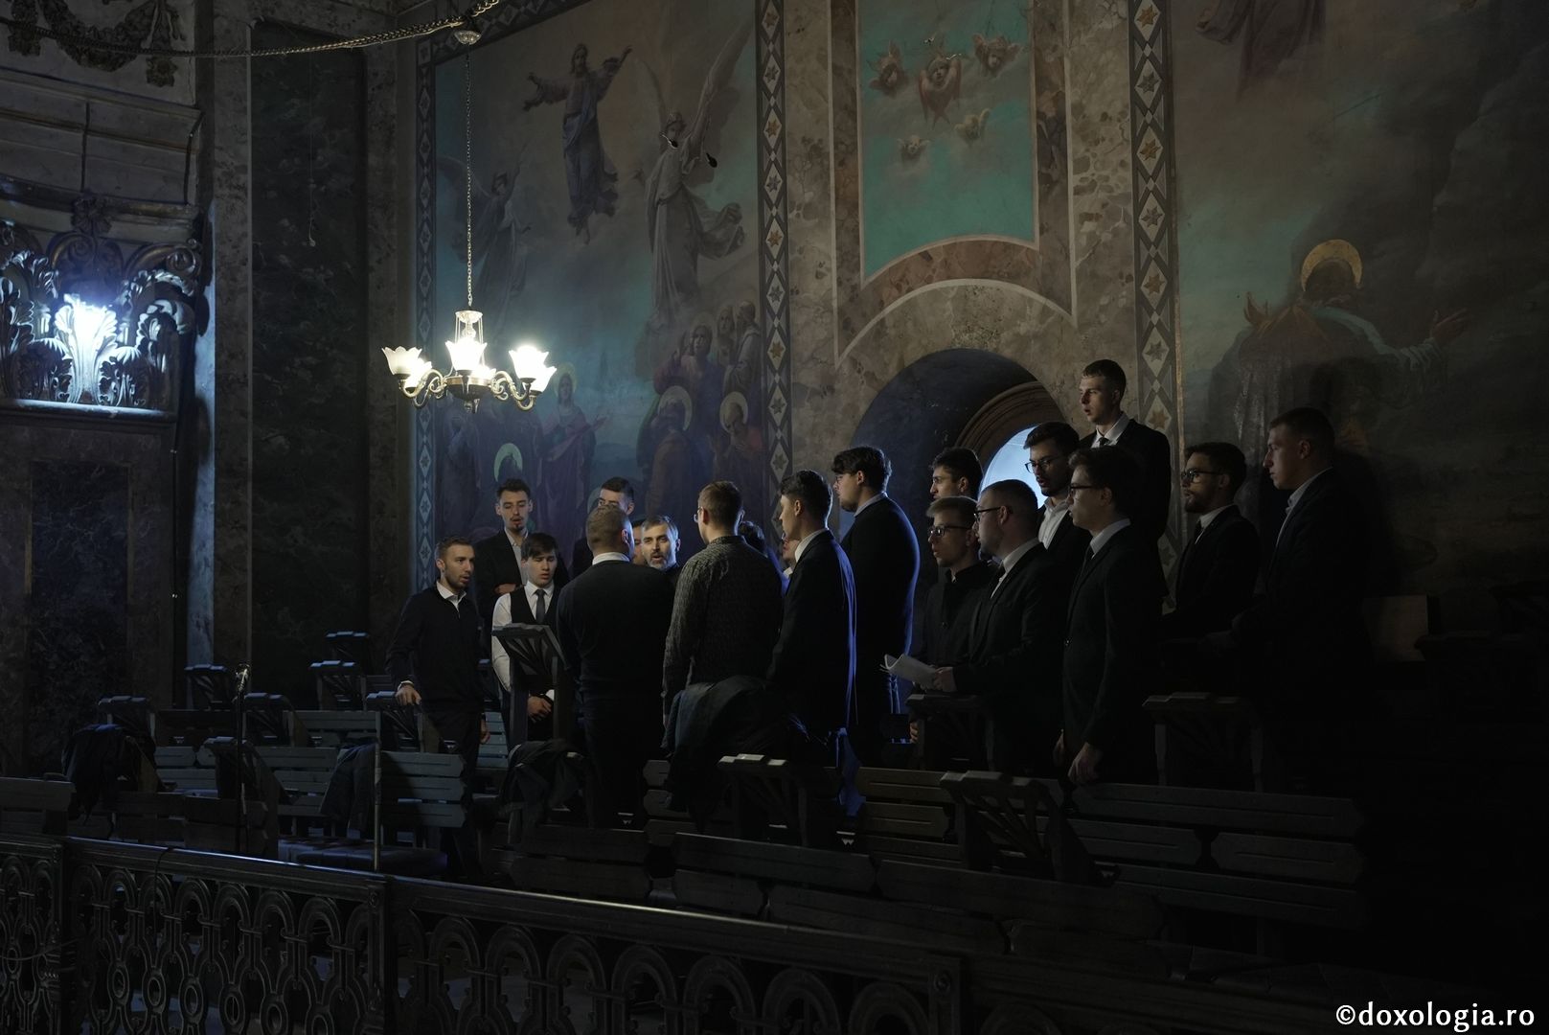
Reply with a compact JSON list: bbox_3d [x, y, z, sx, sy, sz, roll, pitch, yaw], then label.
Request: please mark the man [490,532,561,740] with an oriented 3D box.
[{"bbox_3d":[-1.147,0.954,8.939,0.500,1.760,0.340,0,-4,-12],"label":"man"}]

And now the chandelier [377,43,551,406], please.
[{"bbox_3d":[-1.201,-1.128,7.250,0.670,1.432,0.670,-1,-4,0],"label":"chandelier"}]

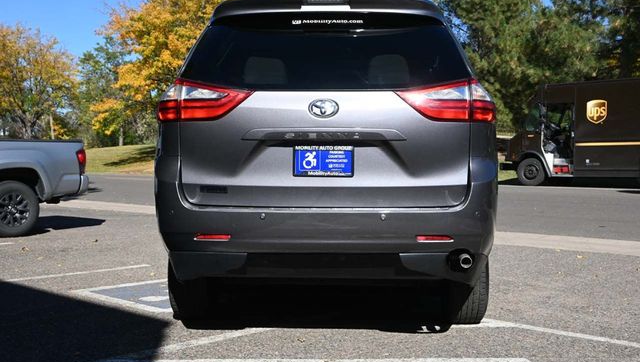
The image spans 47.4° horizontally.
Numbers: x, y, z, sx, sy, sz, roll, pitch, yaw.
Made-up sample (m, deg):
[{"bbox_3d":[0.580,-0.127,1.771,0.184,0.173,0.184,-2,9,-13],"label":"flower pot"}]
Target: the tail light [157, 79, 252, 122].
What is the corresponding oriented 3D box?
[{"bbox_3d":[-0.615,-0.415,3.850,0.550,0.230,0.250,0,1,11],"label":"tail light"}]

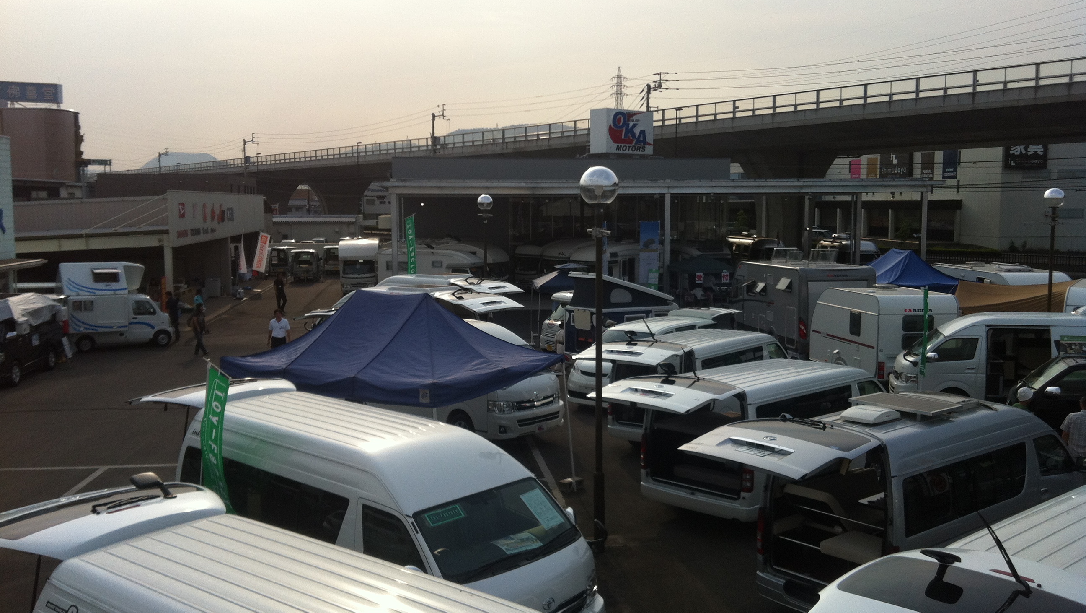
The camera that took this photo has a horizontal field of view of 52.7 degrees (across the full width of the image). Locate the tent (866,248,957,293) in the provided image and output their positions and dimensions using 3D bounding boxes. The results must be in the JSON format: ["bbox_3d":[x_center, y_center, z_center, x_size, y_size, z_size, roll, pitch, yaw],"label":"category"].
[{"bbox_3d":[12.299,-0.441,37.608,4.300,3.100,3.000,-2,5,-24],"label":"tent"}]

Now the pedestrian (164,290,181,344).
[{"bbox_3d":[-12.499,0.340,37.170,0.360,1.720,0.520,-2,5,-20],"label":"pedestrian"}]

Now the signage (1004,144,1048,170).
[{"bbox_3d":[43.675,-13.855,99.195,4.000,3.200,0.350,1,5,11],"label":"signage"}]

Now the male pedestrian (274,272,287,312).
[{"bbox_3d":[-11.481,-0.616,48.028,0.550,1.720,0.360,-1,5,-15],"label":"male pedestrian"}]

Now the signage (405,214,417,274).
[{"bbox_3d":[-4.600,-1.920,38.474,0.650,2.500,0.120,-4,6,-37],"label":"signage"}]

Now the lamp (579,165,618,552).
[{"bbox_3d":[0.724,0.698,13.989,0.490,4.970,0.490,0,5,0],"label":"lamp"}]

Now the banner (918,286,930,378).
[{"bbox_3d":[7.967,0.541,22.930,0.120,1.850,0.500,2,5,26],"label":"banner"}]

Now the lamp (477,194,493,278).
[{"bbox_3d":[-1.925,-1.131,36.736,0.520,5.150,0.520,0,5,0],"label":"lamp"}]

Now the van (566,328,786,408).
[{"bbox_3d":[3.301,1.565,21.180,1.850,2.080,5.100,4,7,37],"label":"van"}]

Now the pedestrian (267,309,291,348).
[{"bbox_3d":[-6.862,0.936,28.677,0.560,1.710,0.330,-1,5,-9],"label":"pedestrian"}]

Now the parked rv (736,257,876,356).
[{"bbox_3d":[7.971,0.086,34.290,2.250,2.850,6.000,-1,5,-9],"label":"parked rv"}]

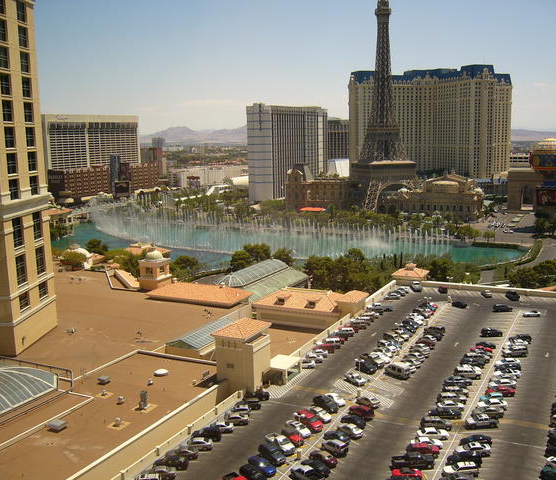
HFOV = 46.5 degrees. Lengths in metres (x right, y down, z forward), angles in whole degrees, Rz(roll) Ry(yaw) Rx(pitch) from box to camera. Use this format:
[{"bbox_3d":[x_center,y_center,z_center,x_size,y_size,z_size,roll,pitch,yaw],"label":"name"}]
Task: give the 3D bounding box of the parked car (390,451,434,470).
[{"bbox_3d":[18.436,30.329,88.538,5.633,1.848,1.976,-1,9,2],"label":"parked car"}]

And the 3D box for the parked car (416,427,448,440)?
[{"bbox_3d":[23.109,28.797,96.376,4.700,1.440,1.830,0,9,4],"label":"parked car"}]

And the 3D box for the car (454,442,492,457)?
[{"bbox_3d":[27.436,29.495,91.170,4.780,1.470,1.830,-1,9,3],"label":"car"}]

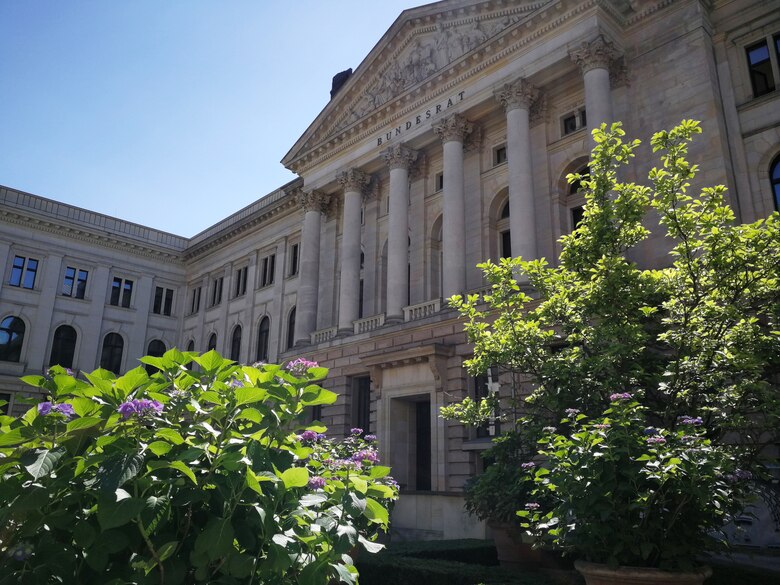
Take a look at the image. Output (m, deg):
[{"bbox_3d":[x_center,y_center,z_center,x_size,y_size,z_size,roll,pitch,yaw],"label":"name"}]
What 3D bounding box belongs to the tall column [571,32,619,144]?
[{"bbox_3d":[7.796,-4.946,22.066,1.278,8.892,1.278,16,-23,-41],"label":"tall column"}]

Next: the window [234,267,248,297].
[{"bbox_3d":[-11.164,-0.722,45.529,0.288,2.142,1.440,16,-23,-41],"label":"window"}]

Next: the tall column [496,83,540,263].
[{"bbox_3d":[5.023,-4.021,23.217,1.116,8.766,1.116,16,-23,-41],"label":"tall column"}]

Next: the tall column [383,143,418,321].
[{"bbox_3d":[0.401,-2.755,29.626,1.278,8.892,1.278,16,-23,-41],"label":"tall column"}]

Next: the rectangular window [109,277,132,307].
[{"bbox_3d":[-19.776,0.037,44.973,1.334,2.084,0.250,16,-23,-41],"label":"rectangular window"}]

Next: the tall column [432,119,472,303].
[{"bbox_3d":[2.866,-3.485,27.106,1.278,8.892,1.278,16,-23,-41],"label":"tall column"}]

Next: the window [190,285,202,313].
[{"bbox_3d":[-16.205,0.764,50.684,0.288,2.088,1.440,16,-23,-41],"label":"window"}]

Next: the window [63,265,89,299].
[{"bbox_3d":[-22.132,-0.645,42.849,1.334,2.084,0.250,16,-23,-41],"label":"window"}]

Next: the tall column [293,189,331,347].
[{"bbox_3d":[-4.393,-1.279,32.780,1.116,8.766,1.116,16,-23,-41],"label":"tall column"}]

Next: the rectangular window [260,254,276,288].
[{"bbox_3d":[-7.921,-1.406,39.759,0.250,2.084,1.334,16,-23,-41],"label":"rectangular window"}]

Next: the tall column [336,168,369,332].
[{"bbox_3d":[-2.064,-2.024,32.145,1.278,8.892,1.278,16,-23,-41],"label":"tall column"}]

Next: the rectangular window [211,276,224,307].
[{"bbox_3d":[-13.642,0.013,48.061,0.288,2.106,1.440,16,-23,-41],"label":"rectangular window"}]

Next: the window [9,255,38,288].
[{"bbox_3d":[-24.450,-1.316,40.759,1.334,2.084,0.250,16,-23,-41],"label":"window"}]

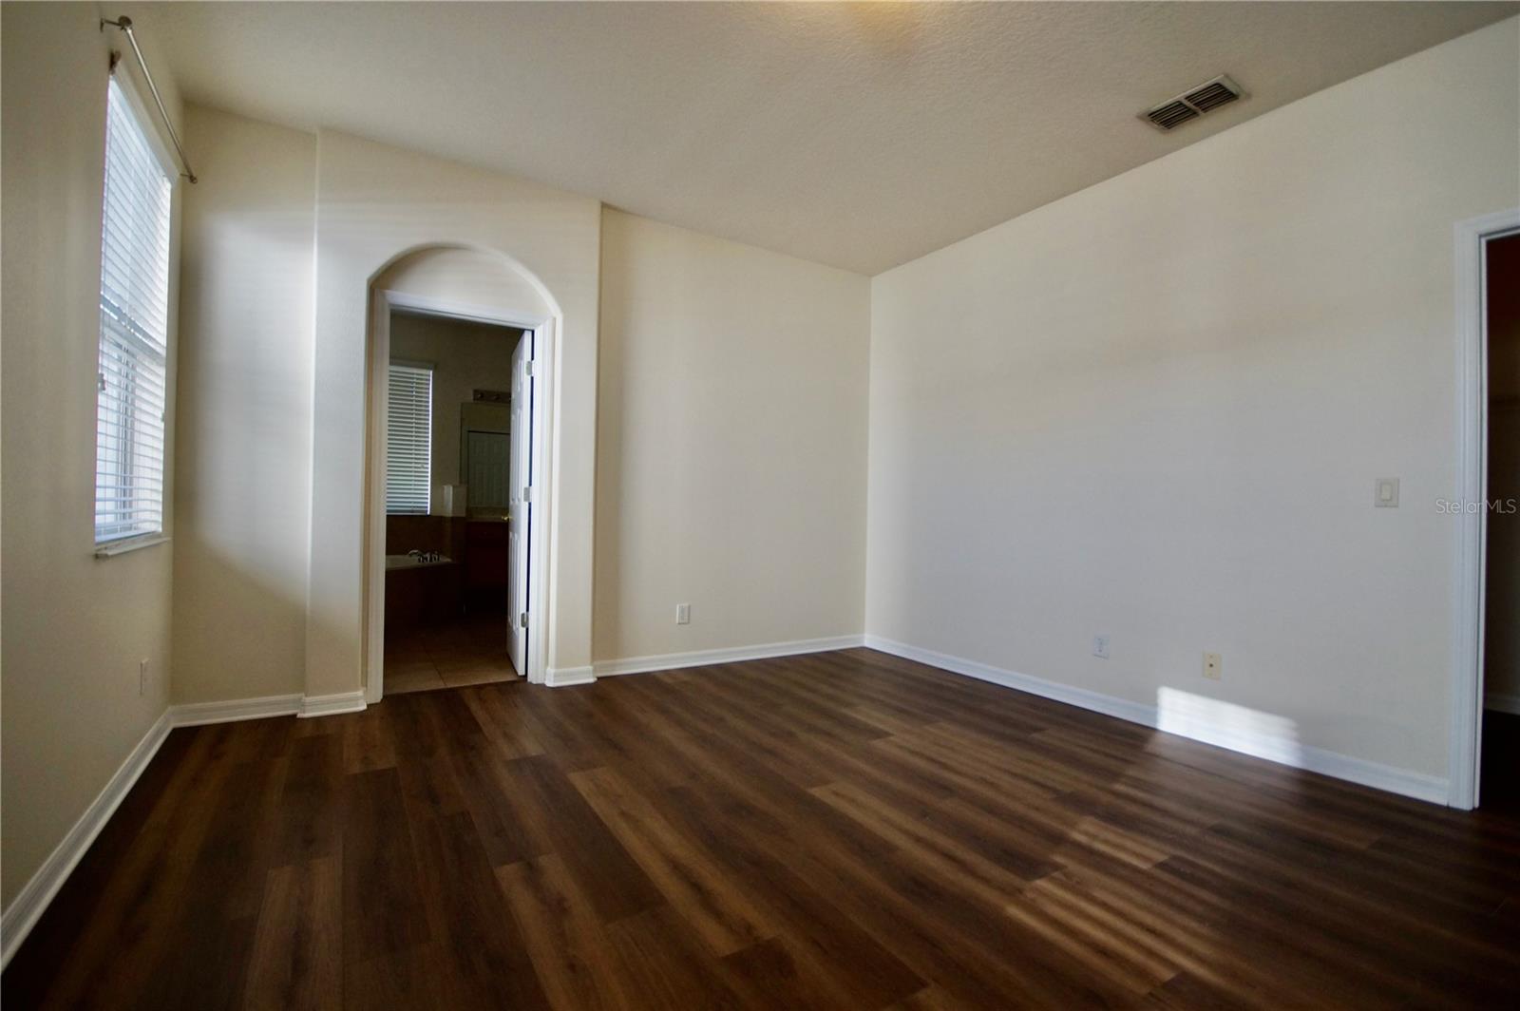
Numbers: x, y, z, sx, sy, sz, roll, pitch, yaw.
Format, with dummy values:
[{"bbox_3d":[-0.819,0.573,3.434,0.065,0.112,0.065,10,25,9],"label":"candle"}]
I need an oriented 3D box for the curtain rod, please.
[{"bbox_3d":[-2.173,-1.416,2.296,0.080,0.045,1.116,1,0,-34],"label":"curtain rod"}]

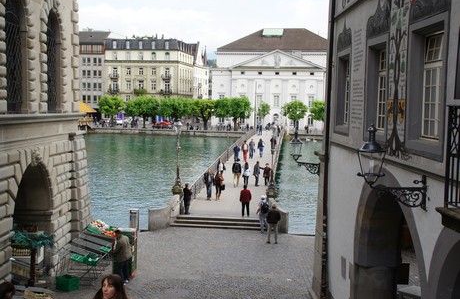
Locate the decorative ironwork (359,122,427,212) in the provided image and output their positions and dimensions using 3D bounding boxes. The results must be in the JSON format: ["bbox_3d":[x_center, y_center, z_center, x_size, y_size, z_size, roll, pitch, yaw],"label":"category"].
[{"bbox_3d":[3.035,0.336,10.765,1.280,1.600,0.500,1,5,-2],"label":"decorative ironwork"}]

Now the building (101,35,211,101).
[{"bbox_3d":[-20.872,-17.752,152.995,18.700,20.900,22.000,1,5,6],"label":"building"}]

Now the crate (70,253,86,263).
[{"bbox_3d":[-5.286,3.798,20.000,0.480,0.220,0.360,4,21,37],"label":"crate"}]

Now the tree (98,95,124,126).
[{"bbox_3d":[-25.290,-8.216,122.500,5.550,6.620,5.500,1,5,6],"label":"tree"}]

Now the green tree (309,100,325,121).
[{"bbox_3d":[15.026,-5.275,93.284,4.400,5.360,4.400,1,5,5],"label":"green tree"}]

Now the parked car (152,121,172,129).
[{"bbox_3d":[-12.169,-4.543,103.518,4.000,1.450,1.750,1,5,3],"label":"parked car"}]

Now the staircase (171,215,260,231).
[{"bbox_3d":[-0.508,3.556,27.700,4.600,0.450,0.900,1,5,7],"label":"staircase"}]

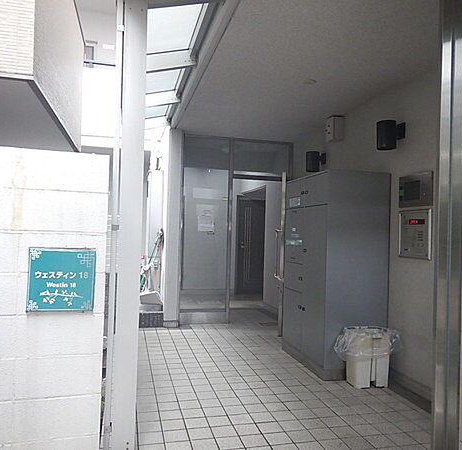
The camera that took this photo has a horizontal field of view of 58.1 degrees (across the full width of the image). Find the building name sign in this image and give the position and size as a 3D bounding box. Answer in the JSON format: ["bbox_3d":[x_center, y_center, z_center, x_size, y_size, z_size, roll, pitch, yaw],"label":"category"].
[{"bbox_3d":[-0.817,0.269,2.000,0.300,0.303,0.020,2,-1,-15],"label":"building name sign"}]

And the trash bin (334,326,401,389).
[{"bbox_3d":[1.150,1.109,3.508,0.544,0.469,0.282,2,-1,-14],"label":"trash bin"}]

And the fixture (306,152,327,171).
[{"bbox_3d":[1.028,-0.749,5.050,0.227,0.245,0.167,2,-1,-14],"label":"fixture"}]

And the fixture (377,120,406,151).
[{"bbox_3d":[1.383,-0.763,3.629,0.227,0.245,0.167,2,-1,-14],"label":"fixture"}]

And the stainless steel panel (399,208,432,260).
[{"bbox_3d":[1.504,0.079,3.443,0.035,0.398,0.389,2,-1,-14],"label":"stainless steel panel"}]

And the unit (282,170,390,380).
[{"bbox_3d":[1.006,0.447,4.124,0.626,1.806,0.970,2,-1,-14],"label":"unit"}]

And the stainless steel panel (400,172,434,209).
[{"bbox_3d":[1.521,-0.282,3.447,0.020,0.267,0.415,2,-1,-14],"label":"stainless steel panel"}]

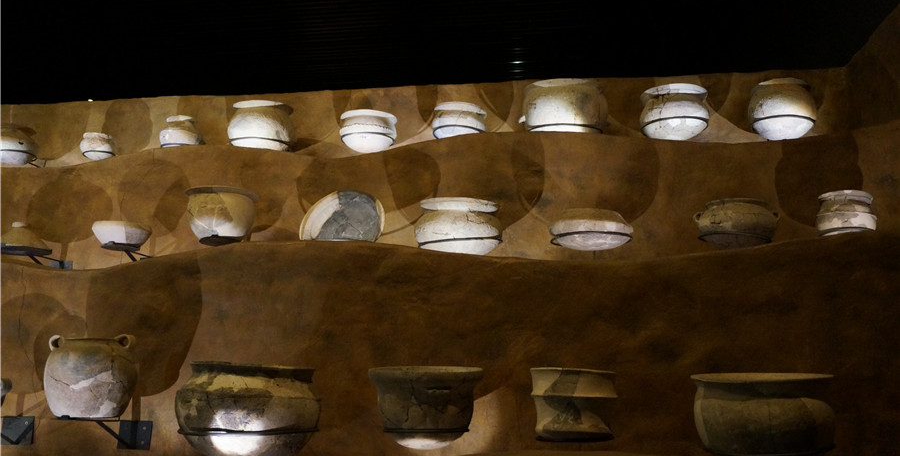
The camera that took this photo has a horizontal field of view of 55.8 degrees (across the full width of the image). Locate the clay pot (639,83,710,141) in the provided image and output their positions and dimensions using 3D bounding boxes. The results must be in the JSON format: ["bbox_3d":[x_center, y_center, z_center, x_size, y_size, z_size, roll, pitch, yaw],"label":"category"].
[{"bbox_3d":[1.002,-0.489,3.788,0.302,0.224,0.302,-1,-11,7],"label":"clay pot"}]

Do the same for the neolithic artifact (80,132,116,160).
[{"bbox_3d":[-1.701,-0.380,4.098,0.152,0.128,0.152,0,-11,0],"label":"neolithic artifact"}]

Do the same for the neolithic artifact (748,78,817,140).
[{"bbox_3d":[1.316,-0.455,3.365,0.251,0.220,0.251,-2,-10,13],"label":"neolithic artifact"}]

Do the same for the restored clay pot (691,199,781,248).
[{"bbox_3d":[0.990,-0.001,2.933,0.282,0.164,0.253,-5,-12,25],"label":"restored clay pot"}]

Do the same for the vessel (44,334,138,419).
[{"bbox_3d":[-0.988,0.408,2.339,0.244,0.225,0.244,3,-10,-14],"label":"vessel"}]

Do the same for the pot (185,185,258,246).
[{"bbox_3d":[-0.812,-0.036,3.013,0.252,0.177,0.252,2,-10,-9],"label":"pot"}]

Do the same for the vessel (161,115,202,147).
[{"bbox_3d":[-1.282,-0.425,4.055,0.187,0.184,0.187,-1,-11,7],"label":"vessel"}]

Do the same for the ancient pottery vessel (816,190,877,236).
[{"bbox_3d":[1.271,-0.026,2.722,0.178,0.156,0.178,-3,-10,15],"label":"ancient pottery vessel"}]

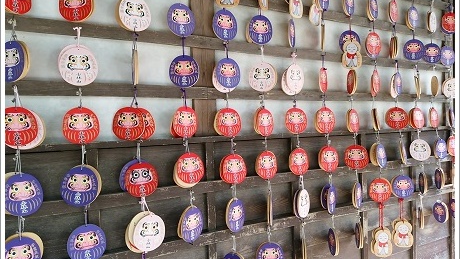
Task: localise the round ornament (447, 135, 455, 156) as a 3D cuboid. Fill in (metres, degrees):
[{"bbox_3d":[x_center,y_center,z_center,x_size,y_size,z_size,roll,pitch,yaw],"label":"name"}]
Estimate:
[{"bbox_3d":[1.030,0.078,1.594,0.088,0.093,0.010,-2,1,-20],"label":"round ornament"}]

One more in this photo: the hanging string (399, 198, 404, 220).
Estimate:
[{"bbox_3d":[0.720,0.336,1.454,0.020,0.093,0.010,-2,1,-10],"label":"hanging string"}]

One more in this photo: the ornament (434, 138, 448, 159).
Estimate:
[{"bbox_3d":[0.983,0.091,1.610,0.088,0.093,0.011,-2,1,-28],"label":"ornament"}]

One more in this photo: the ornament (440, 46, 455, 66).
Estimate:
[{"bbox_3d":[1.024,-0.343,1.626,0.088,0.093,0.007,-2,1,-18],"label":"ornament"}]

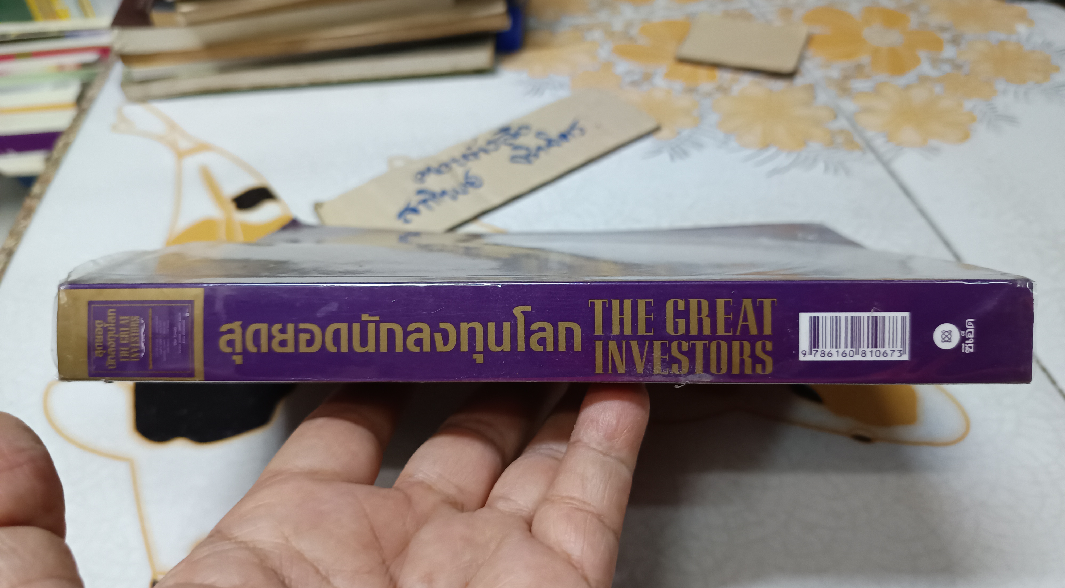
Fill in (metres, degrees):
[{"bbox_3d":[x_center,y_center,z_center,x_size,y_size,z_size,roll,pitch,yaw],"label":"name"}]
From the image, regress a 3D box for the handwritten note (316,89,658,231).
[{"bbox_3d":[-0.017,-0.062,0.362,0.170,0.004,0.052,-29,53,-27],"label":"handwritten note"}]

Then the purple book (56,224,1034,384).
[{"bbox_3d":[0.003,-0.005,0.232,0.212,0.022,0.145,0,11,4],"label":"purple book"}]

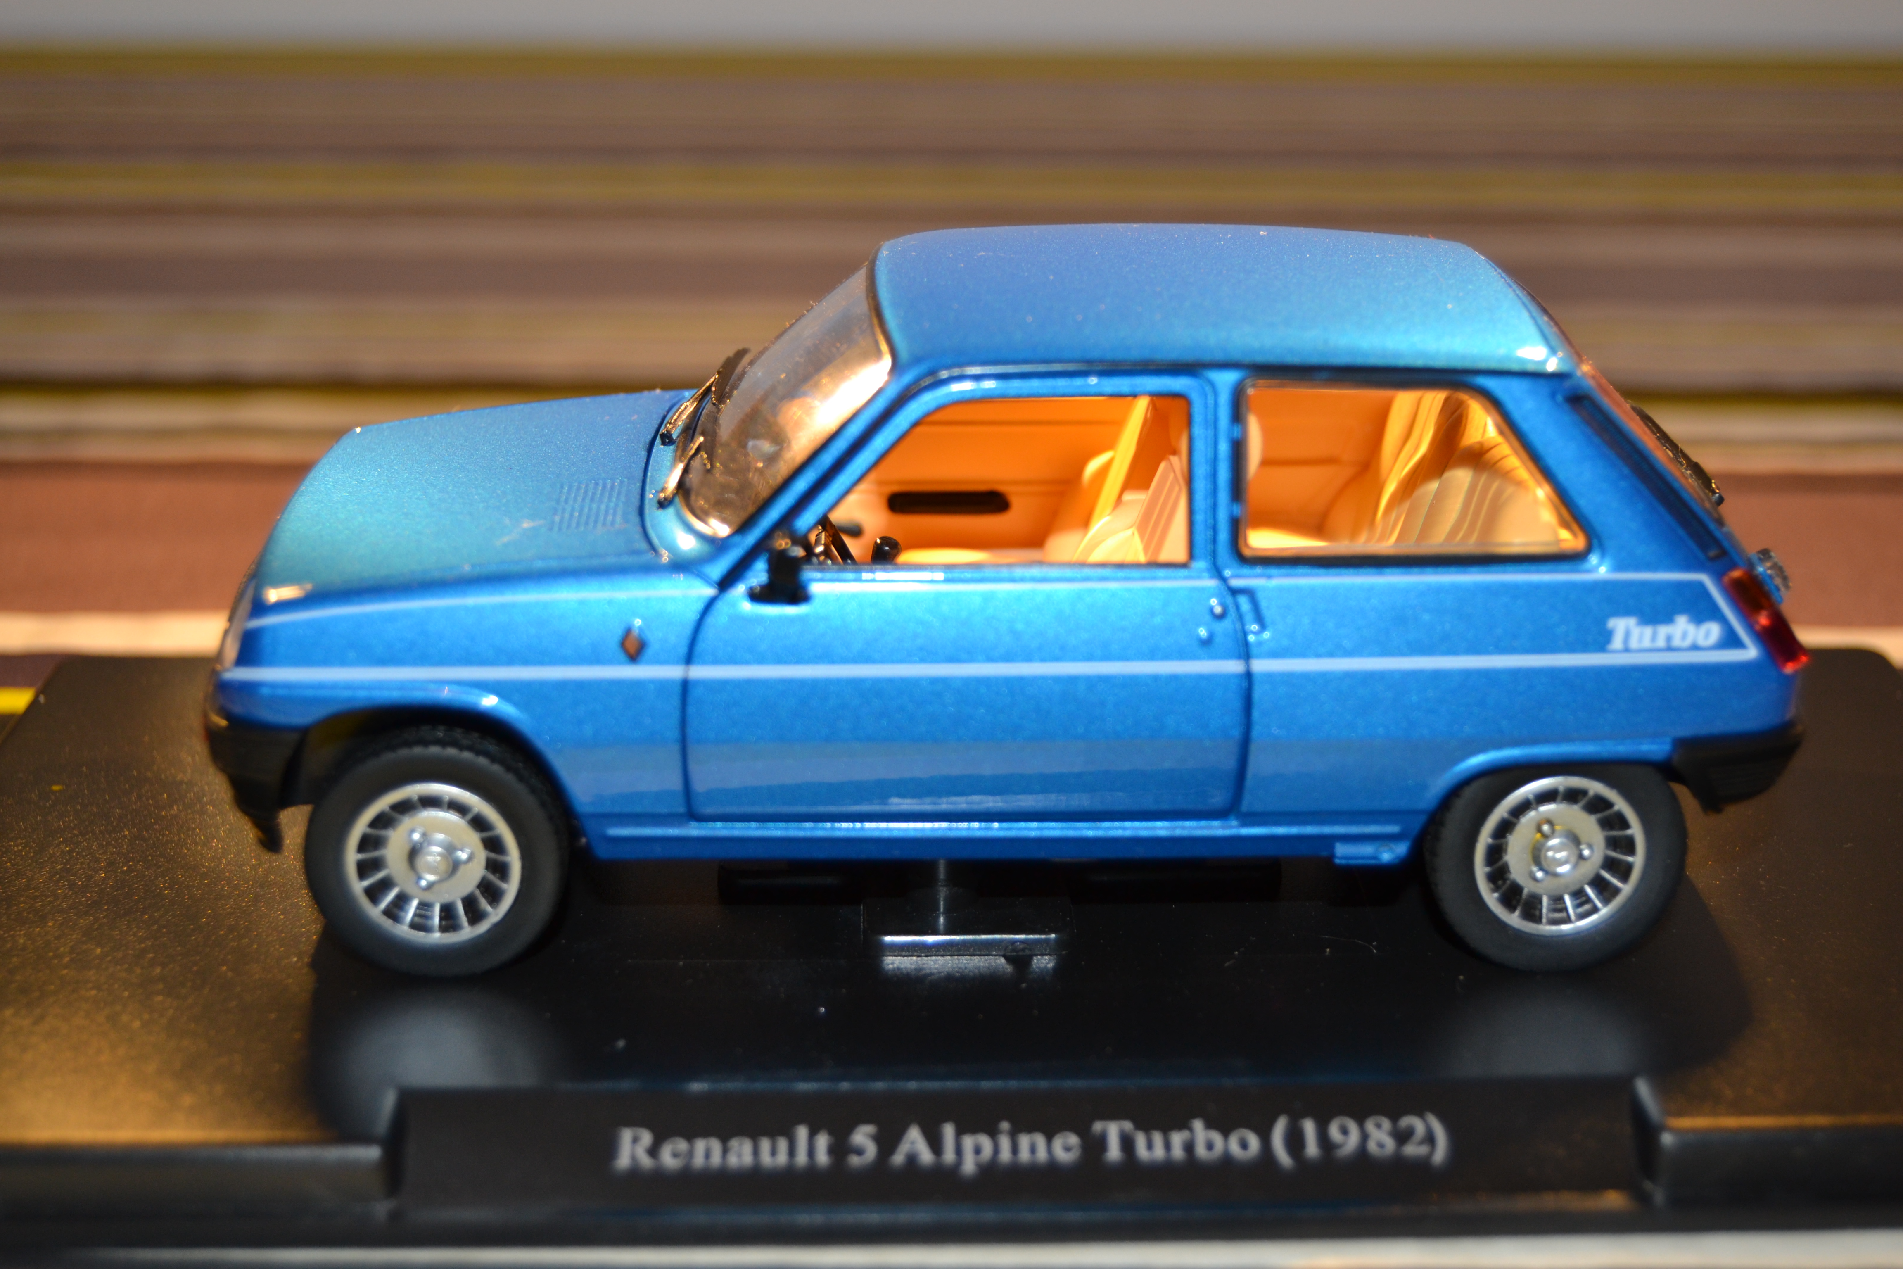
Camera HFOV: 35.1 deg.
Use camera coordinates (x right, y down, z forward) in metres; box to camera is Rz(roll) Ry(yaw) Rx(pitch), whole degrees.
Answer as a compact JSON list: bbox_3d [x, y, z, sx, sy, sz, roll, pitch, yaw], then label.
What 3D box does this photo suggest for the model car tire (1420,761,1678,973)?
[{"bbox_3d":[0.055,0.019,0.273,0.023,0.023,0.007,0,19,-2],"label":"model car tire"}]

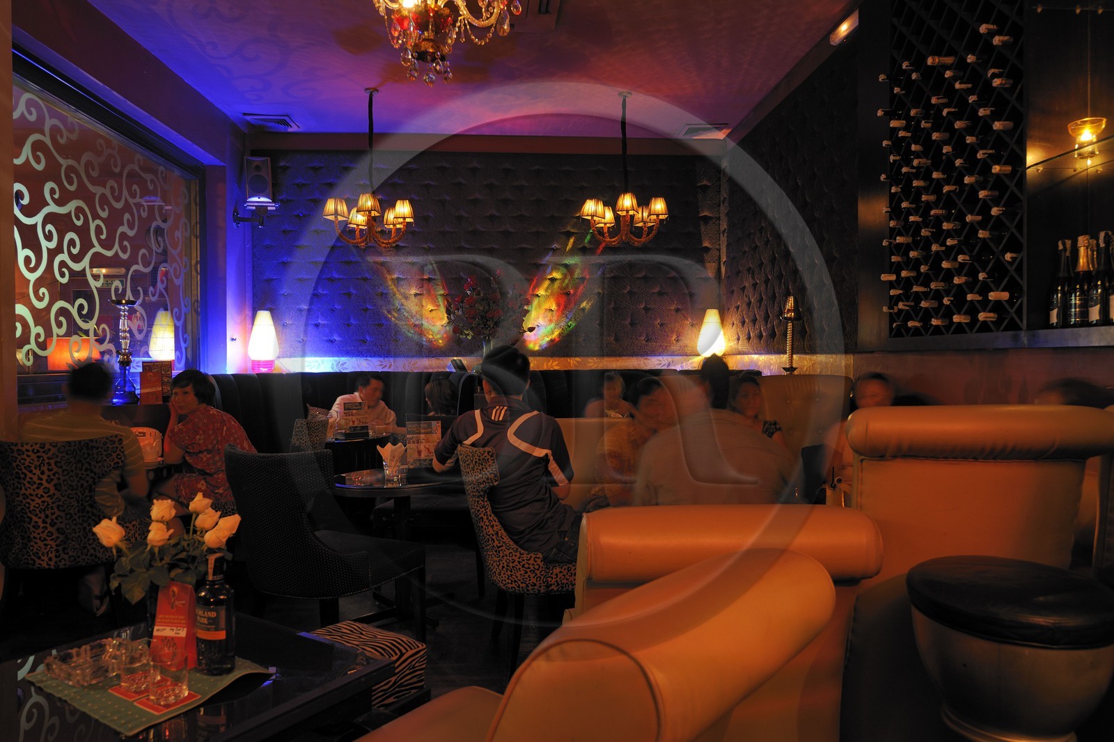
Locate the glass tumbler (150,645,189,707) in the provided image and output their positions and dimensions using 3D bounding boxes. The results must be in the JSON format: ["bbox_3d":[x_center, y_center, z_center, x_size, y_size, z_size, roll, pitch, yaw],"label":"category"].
[{"bbox_3d":[-0.791,0.620,1.511,0.074,0.096,0.074,0,1,-4],"label":"glass tumbler"}]

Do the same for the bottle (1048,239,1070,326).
[{"bbox_3d":[1.744,-0.299,2.550,0.090,0.304,0.090,0,1,-4],"label":"bottle"}]

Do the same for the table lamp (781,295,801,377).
[{"bbox_3d":[1.385,-0.214,4.400,0.122,0.470,0.122,0,1,0],"label":"table lamp"}]

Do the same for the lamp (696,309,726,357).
[{"bbox_3d":[1.273,-0.254,6.100,0.235,0.500,0.235,0,1,-3],"label":"lamp"}]

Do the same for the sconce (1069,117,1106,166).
[{"bbox_3d":[1.758,-0.768,2.460,0.104,0.135,0.104,0,0,2],"label":"sconce"}]

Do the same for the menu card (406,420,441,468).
[{"bbox_3d":[-0.705,0.387,3.930,0.185,0.250,0.050,0,1,-12],"label":"menu card"}]

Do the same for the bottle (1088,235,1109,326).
[{"bbox_3d":[1.753,-0.293,2.380,0.089,0.312,0.089,0,0,2],"label":"bottle"}]

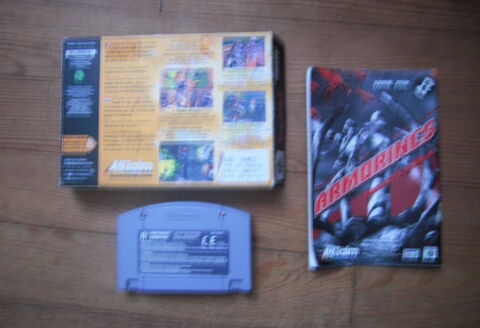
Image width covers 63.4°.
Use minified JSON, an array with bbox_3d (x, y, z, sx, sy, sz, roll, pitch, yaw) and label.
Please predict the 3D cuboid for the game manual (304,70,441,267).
[{"bbox_3d":[0.116,0.003,0.341,0.114,0.006,0.175,0,88,5],"label":"game manual"}]

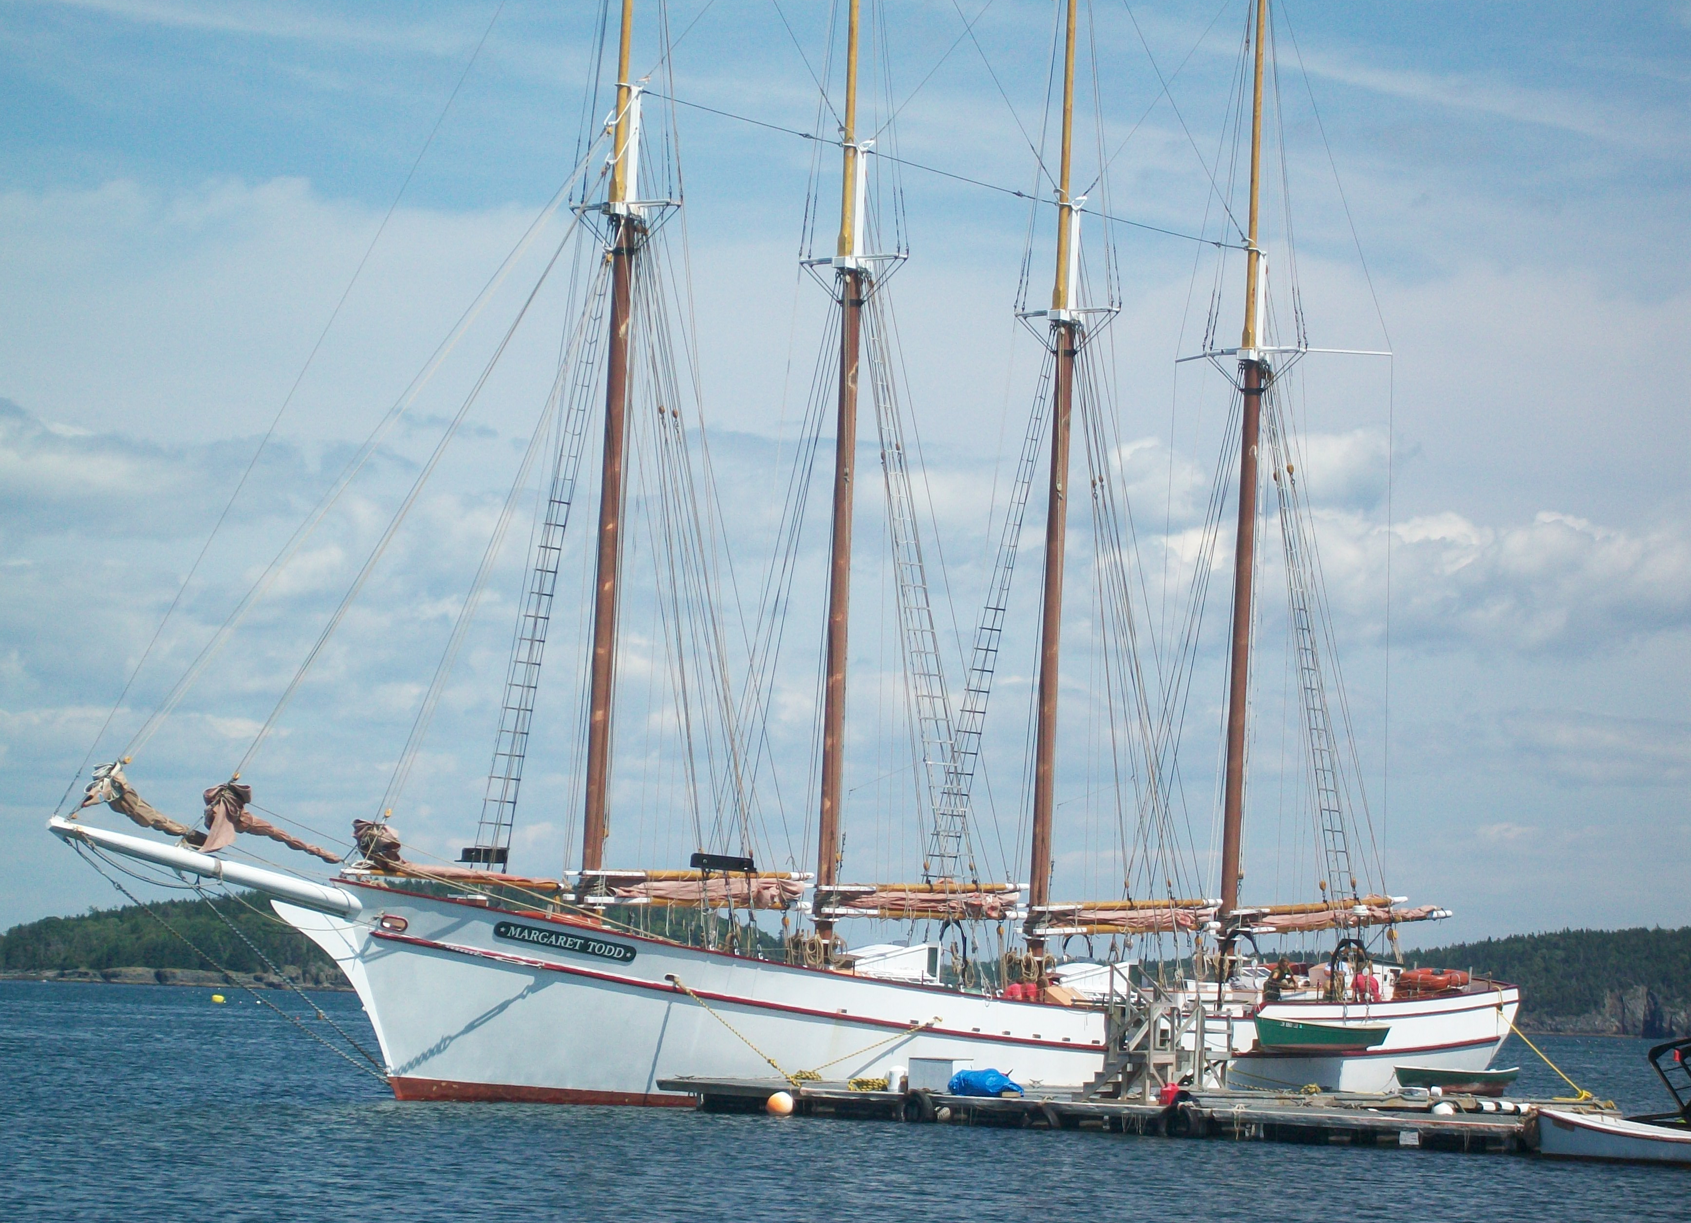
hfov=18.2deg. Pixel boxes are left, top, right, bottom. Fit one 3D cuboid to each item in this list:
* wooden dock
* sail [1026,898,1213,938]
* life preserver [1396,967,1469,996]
[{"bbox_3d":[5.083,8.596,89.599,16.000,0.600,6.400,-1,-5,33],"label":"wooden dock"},{"bbox_3d":[5.816,6.363,109.129,0.600,0.900,7.400,-1,-5,36],"label":"sail"},{"bbox_3d":[12.797,8.218,117.138,1.500,0.600,1.150,-1,-5,36],"label":"life preserver"}]

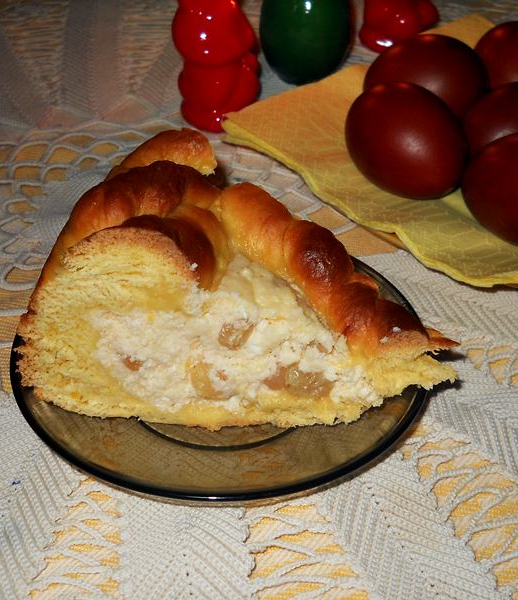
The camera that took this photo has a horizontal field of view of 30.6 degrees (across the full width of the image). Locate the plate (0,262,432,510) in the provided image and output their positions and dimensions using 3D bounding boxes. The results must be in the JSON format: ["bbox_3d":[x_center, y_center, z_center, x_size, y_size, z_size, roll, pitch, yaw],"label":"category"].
[{"bbox_3d":[-0.012,0.020,0.315,0.135,0.019,0.135,0,37,0],"label":"plate"}]

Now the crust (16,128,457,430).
[{"bbox_3d":[-0.005,-0.014,0.309,0.138,0.062,0.100,1,37,0],"label":"crust"}]

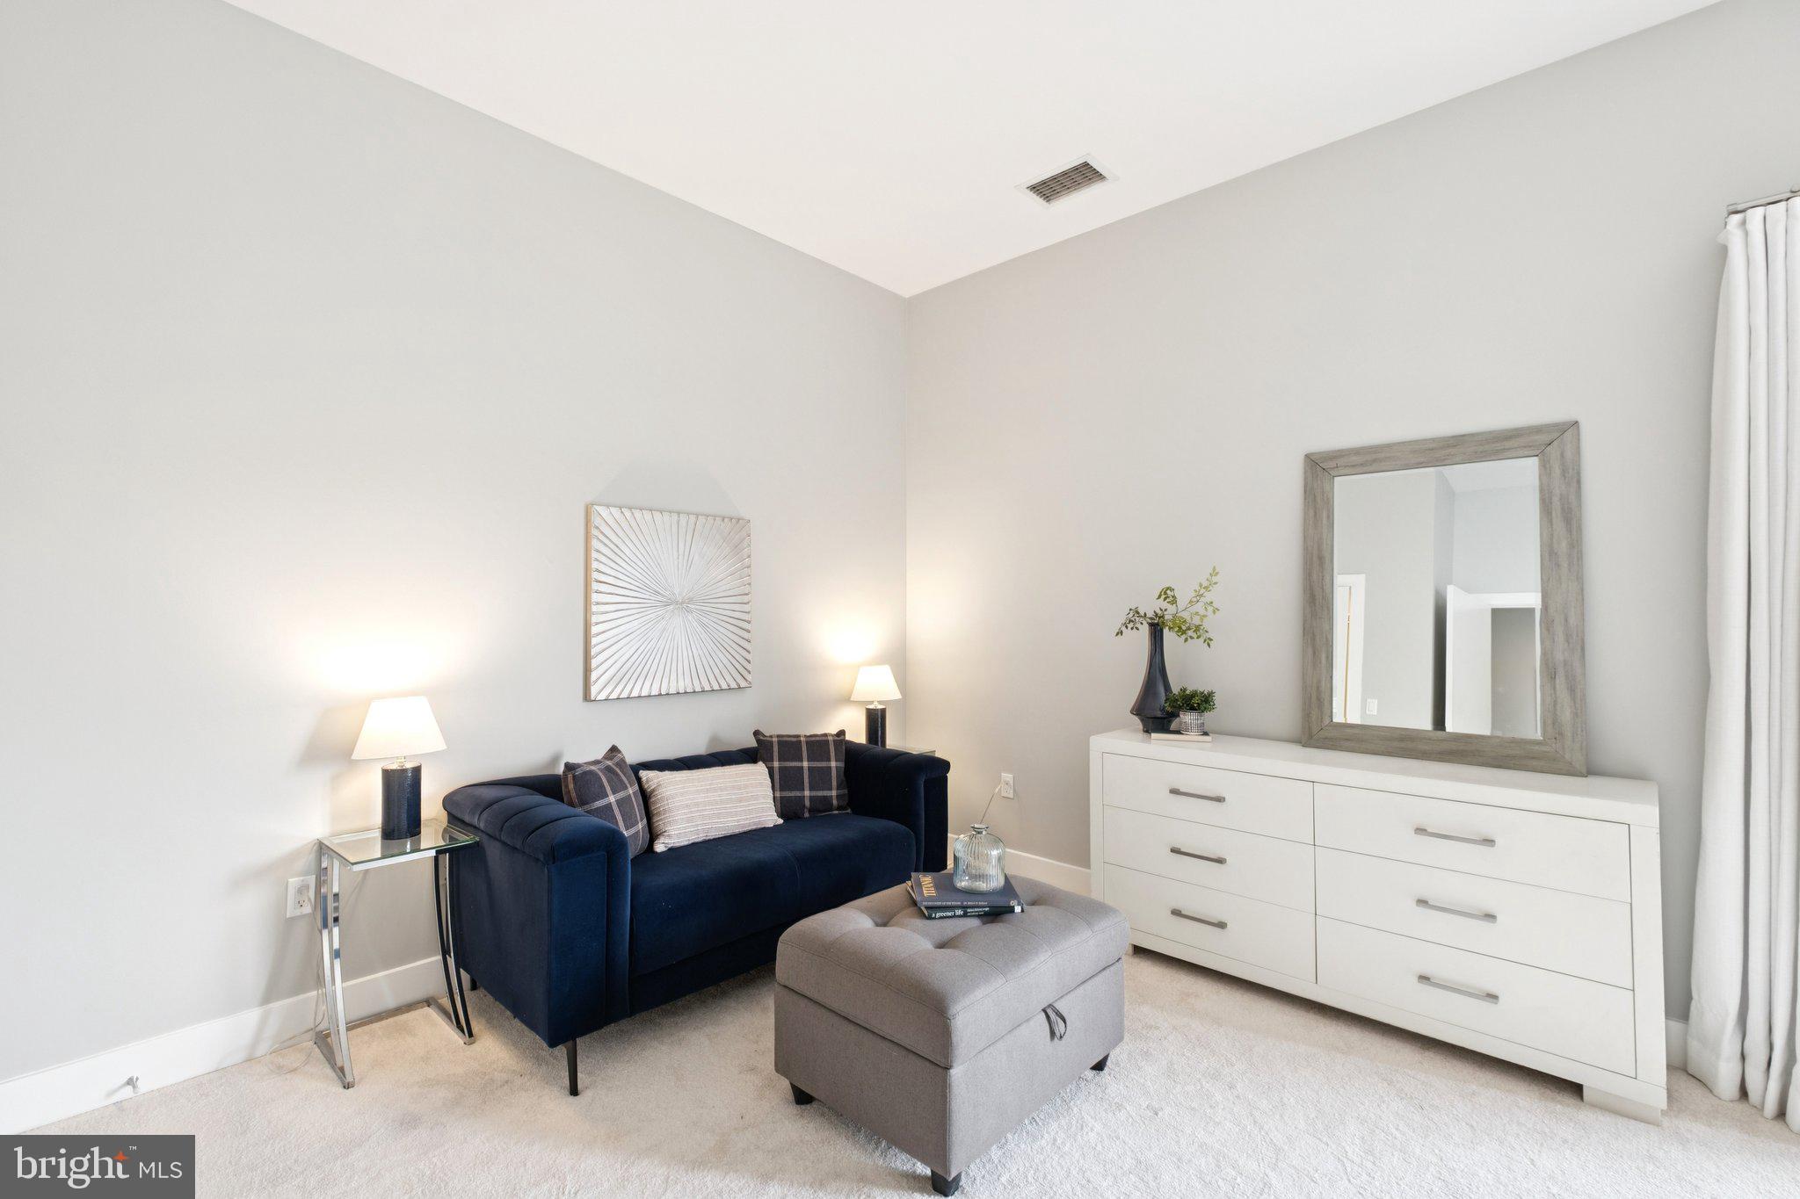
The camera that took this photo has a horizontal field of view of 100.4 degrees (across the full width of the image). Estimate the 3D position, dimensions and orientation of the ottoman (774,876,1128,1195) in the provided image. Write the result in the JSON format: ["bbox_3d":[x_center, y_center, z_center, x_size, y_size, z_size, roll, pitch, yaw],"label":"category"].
[{"bbox_3d":[0.161,1.111,2.140,0.629,0.452,0.793,-1,-1,44],"label":"ottoman"}]

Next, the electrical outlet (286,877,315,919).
[{"bbox_3d":[-1.820,0.904,2.277,0.011,0.116,0.070,-1,-1,45],"label":"electrical outlet"}]

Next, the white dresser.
[{"bbox_3d":[1.459,0.934,2.542,1.579,0.812,0.347,-1,-1,43],"label":"white dresser"}]

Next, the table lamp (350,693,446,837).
[{"bbox_3d":[-1.531,0.514,2.304,0.244,0.422,0.244,-1,-1,45],"label":"table lamp"}]

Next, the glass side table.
[{"bbox_3d":[-1.535,1.036,2.292,0.354,0.622,0.324,-1,-1,45],"label":"glass side table"}]

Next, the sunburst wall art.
[{"bbox_3d":[-0.950,0.018,3.118,0.044,0.747,0.723,-1,-1,45],"label":"sunburst wall art"}]

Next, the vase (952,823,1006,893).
[{"bbox_3d":[0.230,0.747,2.185,0.148,0.179,0.148,0,-1,0],"label":"vase"}]

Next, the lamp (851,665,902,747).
[{"bbox_3d":[-0.117,0.525,3.671,0.246,0.422,0.246,0,-1,0],"label":"lamp"}]

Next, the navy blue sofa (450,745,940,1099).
[{"bbox_3d":[-0.663,0.996,2.809,0.825,0.707,1.598,-1,-1,44],"label":"navy blue sofa"}]

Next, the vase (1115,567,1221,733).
[{"bbox_3d":[1.091,0.205,3.055,0.262,0.655,0.380,-1,-1,45],"label":"vase"}]

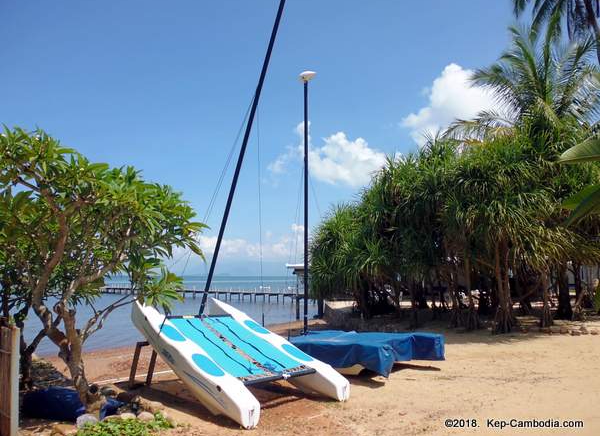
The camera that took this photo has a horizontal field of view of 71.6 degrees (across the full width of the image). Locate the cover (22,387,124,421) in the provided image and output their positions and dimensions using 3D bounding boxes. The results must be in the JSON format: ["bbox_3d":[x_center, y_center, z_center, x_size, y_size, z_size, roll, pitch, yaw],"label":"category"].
[{"bbox_3d":[-2.740,2.203,5.043,1.150,0.350,0.600,3,-8,-17],"label":"cover"}]

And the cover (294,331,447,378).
[{"bbox_3d":[1.023,2.555,8.270,2.800,0.560,2.100,-7,-10,39],"label":"cover"}]

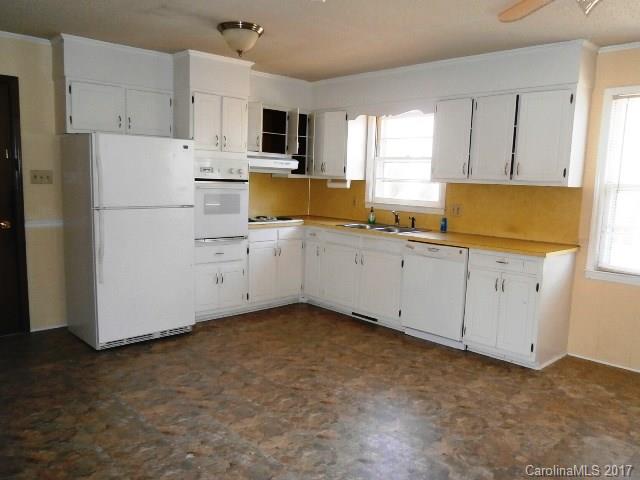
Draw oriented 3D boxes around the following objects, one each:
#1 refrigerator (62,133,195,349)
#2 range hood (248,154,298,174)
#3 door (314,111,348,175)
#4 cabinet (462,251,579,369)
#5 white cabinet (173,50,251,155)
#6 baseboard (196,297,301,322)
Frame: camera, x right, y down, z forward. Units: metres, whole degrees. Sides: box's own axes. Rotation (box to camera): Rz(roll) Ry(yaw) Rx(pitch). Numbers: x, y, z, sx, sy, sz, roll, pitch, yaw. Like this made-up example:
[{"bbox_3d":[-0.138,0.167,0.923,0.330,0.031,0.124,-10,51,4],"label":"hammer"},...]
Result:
[{"bbox_3d":[-1.653,-0.030,4.216,0.840,1.678,0.738,-5,10,-43],"label":"refrigerator"},{"bbox_3d":[-0.669,-0.845,5.240,0.728,0.178,0.485,-5,10,-43],"label":"range hood"},{"bbox_3d":[0.112,-1.073,5.413,0.025,0.708,0.510,-5,10,-43],"label":"door"},{"bbox_3d":[1.632,0.500,3.979,0.555,0.866,0.629,-5,10,-43],"label":"cabinet"},{"bbox_3d":[-1.104,-1.285,4.678,0.624,0.842,0.584,-5,10,-43],"label":"white cabinet"},{"bbox_3d":[-0.707,0.721,5.146,1.360,0.085,0.022,-6,10,-42],"label":"baseboard"}]

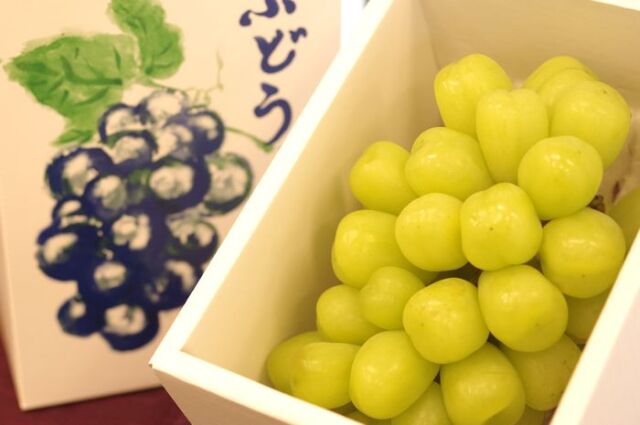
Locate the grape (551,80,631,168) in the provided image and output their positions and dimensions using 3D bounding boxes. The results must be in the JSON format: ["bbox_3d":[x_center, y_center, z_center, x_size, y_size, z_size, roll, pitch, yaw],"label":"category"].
[{"bbox_3d":[0.096,-0.031,0.470,0.028,0.030,0.030,0,32,0],"label":"grape"}]

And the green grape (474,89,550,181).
[{"bbox_3d":[0.070,-0.027,0.481,0.027,0.034,0.029,-2,25,0],"label":"green grape"}]

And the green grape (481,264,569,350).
[{"bbox_3d":[0.069,0.032,0.450,0.030,0.029,0.030,-2,25,0],"label":"green grape"}]

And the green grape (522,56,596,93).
[{"bbox_3d":[0.094,-0.046,0.508,0.028,0.028,0.029,0,32,0],"label":"green grape"}]

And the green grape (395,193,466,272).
[{"bbox_3d":[0.040,0.007,0.473,0.028,0.029,0.029,-2,25,0],"label":"green grape"}]

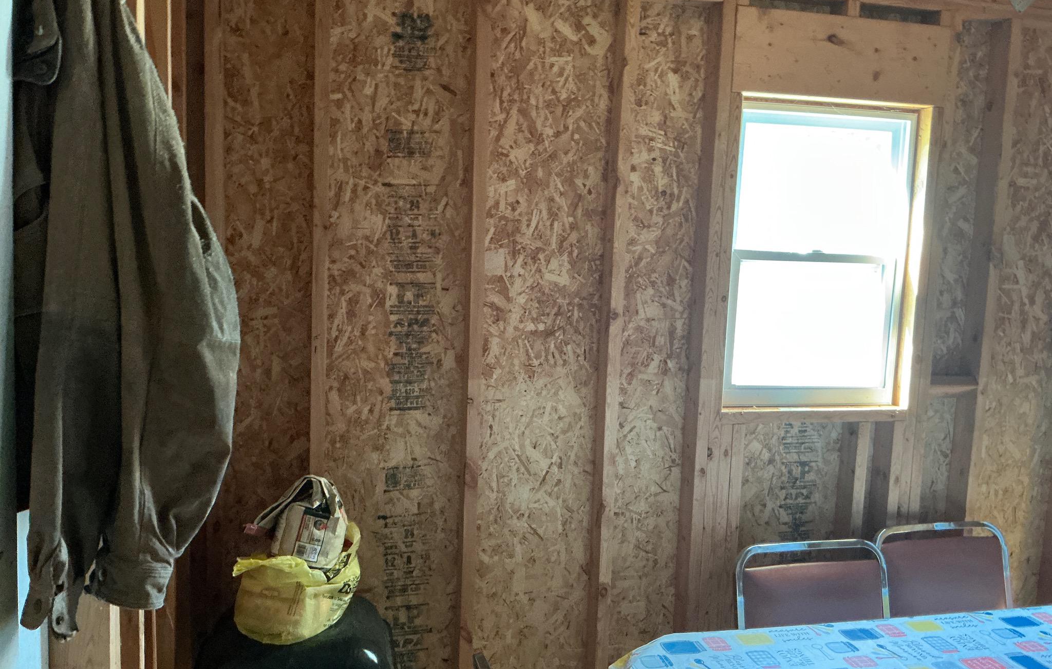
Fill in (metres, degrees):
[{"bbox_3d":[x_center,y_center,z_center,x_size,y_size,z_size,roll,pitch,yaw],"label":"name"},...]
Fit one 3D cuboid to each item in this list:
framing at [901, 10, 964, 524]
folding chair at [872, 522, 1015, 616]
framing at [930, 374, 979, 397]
[{"bbox_3d":[1.218,0.213,2.680,0.038,2.352,0.089,1,6,-12],"label":"framing"},{"bbox_3d":[1.309,1.032,2.355,0.465,0.880,0.520,1,6,-12],"label":"folding chair"},{"bbox_3d":[1.325,0.170,2.698,0.180,0.038,0.089,1,6,-12],"label":"framing"}]

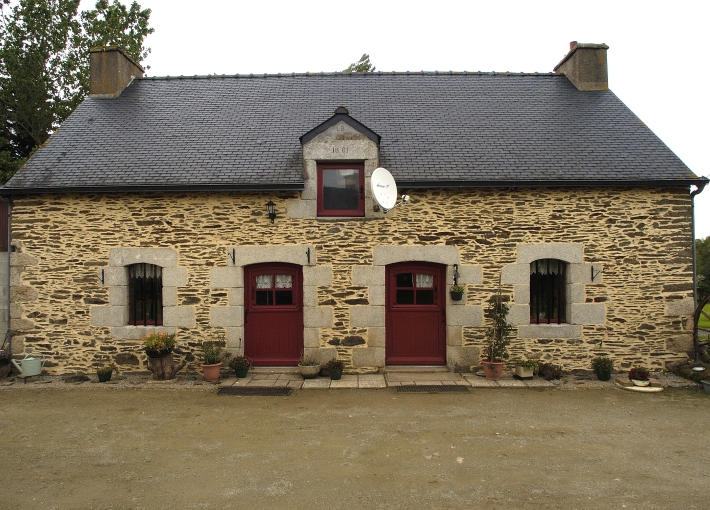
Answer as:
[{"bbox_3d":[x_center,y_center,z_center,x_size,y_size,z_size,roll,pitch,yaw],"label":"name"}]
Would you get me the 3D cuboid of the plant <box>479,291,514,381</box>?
[{"bbox_3d":[2.457,1.415,7.770,0.580,1.530,0.460,0,0,0],"label":"plant"}]

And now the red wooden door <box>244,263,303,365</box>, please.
[{"bbox_3d":[-1.430,1.026,7.850,1.040,1.800,0.100,-1,-1,2],"label":"red wooden door"}]

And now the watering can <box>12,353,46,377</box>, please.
[{"bbox_3d":[-5.090,1.708,6.980,0.470,0.370,0.190,0,-1,-18],"label":"watering can"}]

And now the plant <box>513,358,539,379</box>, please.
[{"bbox_3d":[2.768,1.832,7.220,0.410,0.320,0.300,-1,-1,2],"label":"plant"}]

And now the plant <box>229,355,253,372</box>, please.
[{"bbox_3d":[-2.014,1.909,7.870,0.440,0.320,0.400,0,0,0],"label":"plant"}]

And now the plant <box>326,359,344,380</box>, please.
[{"bbox_3d":[-0.314,1.800,7.030,0.270,0.340,0.270,-1,-1,0],"label":"plant"}]

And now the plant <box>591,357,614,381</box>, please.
[{"bbox_3d":[3.939,1.806,7.120,0.340,0.370,0.330,-1,-1,2],"label":"plant"}]

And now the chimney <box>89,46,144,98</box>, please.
[{"bbox_3d":[-5.837,-4.227,11.095,0.690,1.230,1.300,-1,-1,2],"label":"chimney"}]

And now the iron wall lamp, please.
[{"bbox_3d":[-1.333,-0.688,7.115,0.173,0.370,0.250,-1,-1,0],"label":"iron wall lamp"}]

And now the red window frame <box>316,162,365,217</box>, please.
[{"bbox_3d":[-0.234,-1.138,7.771,0.830,0.950,0.120,-1,-1,2],"label":"red window frame"}]

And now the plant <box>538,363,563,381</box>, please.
[{"bbox_3d":[3.395,2.023,7.770,0.440,0.320,0.380,0,0,0],"label":"plant"}]

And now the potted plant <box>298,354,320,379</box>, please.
[{"bbox_3d":[-0.728,1.769,7.080,0.350,0.375,0.350,-1,-1,0],"label":"potted plant"}]

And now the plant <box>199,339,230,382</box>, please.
[{"bbox_3d":[-2.440,1.832,7.770,0.510,0.750,0.450,0,0,0],"label":"plant"}]

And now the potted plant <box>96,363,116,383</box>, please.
[{"bbox_3d":[-4.171,1.964,7.480,0.330,0.330,0.300,-1,-1,2],"label":"potted plant"}]

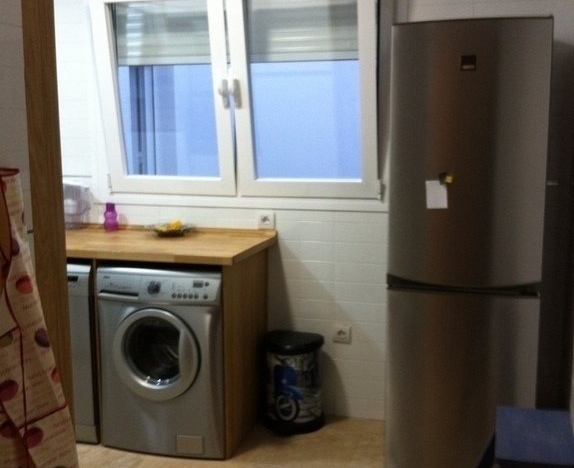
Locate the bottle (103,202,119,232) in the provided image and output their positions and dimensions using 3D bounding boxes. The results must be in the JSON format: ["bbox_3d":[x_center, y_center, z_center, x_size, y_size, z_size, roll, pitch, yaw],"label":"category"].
[{"bbox_3d":[-0.891,-0.087,3.929,0.074,0.146,0.074,2,11,16],"label":"bottle"}]

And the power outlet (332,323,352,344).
[{"bbox_3d":[0.270,0.495,3.841,0.084,0.086,0.014,2,11,16],"label":"power outlet"}]

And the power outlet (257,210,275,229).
[{"bbox_3d":[-0.106,-0.066,3.847,0.082,0.084,0.014,2,11,16],"label":"power outlet"}]

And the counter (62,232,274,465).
[{"bbox_3d":[-0.739,0.479,3.800,1.261,0.947,0.642,2,11,16],"label":"counter"}]

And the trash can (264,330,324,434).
[{"bbox_3d":[0.031,0.723,3.797,0.284,0.445,0.265,2,11,16],"label":"trash can"}]

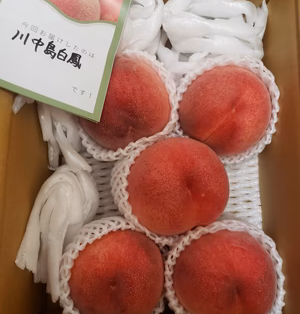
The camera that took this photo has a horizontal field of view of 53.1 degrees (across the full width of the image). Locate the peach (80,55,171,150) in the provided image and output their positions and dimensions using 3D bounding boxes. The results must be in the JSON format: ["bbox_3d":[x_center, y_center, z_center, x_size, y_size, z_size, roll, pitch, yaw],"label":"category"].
[{"bbox_3d":[-0.022,-0.051,0.289,0.087,0.080,0.088,0,82,0],"label":"peach"}]

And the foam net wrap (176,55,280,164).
[{"bbox_3d":[0.075,-0.046,0.295,0.097,0.074,0.099,0,82,0],"label":"foam net wrap"}]

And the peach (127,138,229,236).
[{"bbox_3d":[0.025,0.025,0.266,0.088,0.081,0.087,0,82,0],"label":"peach"}]

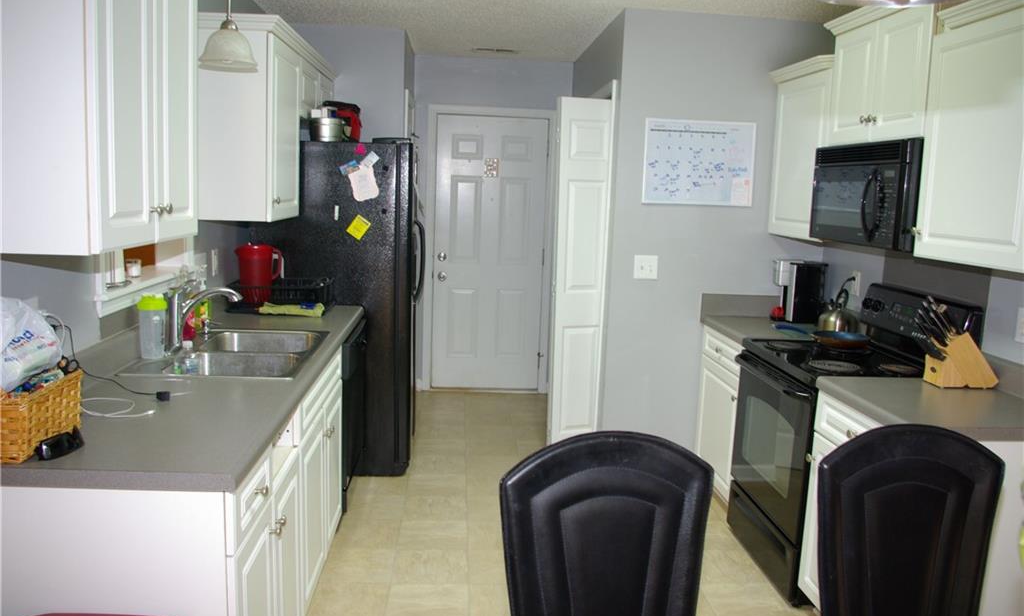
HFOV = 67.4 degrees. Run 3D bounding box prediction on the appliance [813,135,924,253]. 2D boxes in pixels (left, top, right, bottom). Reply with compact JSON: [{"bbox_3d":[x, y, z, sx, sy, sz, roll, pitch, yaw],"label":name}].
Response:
[{"bbox_3d":[1.545,-0.446,3.053,0.405,0.403,0.755,2,9,-4],"label":"appliance"}]

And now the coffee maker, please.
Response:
[{"bbox_3d":[1.502,-0.085,4.047,0.290,0.320,0.115,2,9,-4],"label":"coffee maker"}]

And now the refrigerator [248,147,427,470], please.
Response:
[{"bbox_3d":[-0.960,-0.035,4.422,0.850,1.760,0.860,2,9,-4],"label":"refrigerator"}]

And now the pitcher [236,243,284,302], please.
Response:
[{"bbox_3d":[-1.261,-0.164,3.811,0.230,0.292,0.160,2,9,-4],"label":"pitcher"}]

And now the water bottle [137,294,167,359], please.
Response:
[{"bbox_3d":[-1.264,0.058,2.716,0.103,0.227,0.103,2,9,-4],"label":"water bottle"}]

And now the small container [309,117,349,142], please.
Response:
[{"bbox_3d":[-0.956,-0.922,3.992,0.180,0.137,0.190,2,9,-4],"label":"small container"}]

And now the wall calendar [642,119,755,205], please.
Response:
[{"bbox_3d":[0.986,-0.758,4.031,0.589,0.433,0.018,2,9,-4],"label":"wall calendar"}]

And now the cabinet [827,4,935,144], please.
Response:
[{"bbox_3d":[1.578,-0.917,2.993,0.365,0.542,0.760,2,9,-4],"label":"cabinet"}]

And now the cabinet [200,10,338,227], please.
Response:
[{"bbox_3d":[-1.208,-0.893,3.920,0.385,0.827,1.625,2,9,-4],"label":"cabinet"}]

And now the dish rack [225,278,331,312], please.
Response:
[{"bbox_3d":[-1.150,-0.069,3.837,0.500,0.145,0.330,2,9,-4],"label":"dish rack"}]

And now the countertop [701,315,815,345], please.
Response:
[{"bbox_3d":[1.373,0.120,3.908,0.639,0.040,0.595,2,9,-4],"label":"countertop"}]

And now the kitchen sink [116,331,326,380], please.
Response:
[{"bbox_3d":[-1.040,0.252,2.926,0.567,0.190,0.825,2,9,-4],"label":"kitchen sink"}]

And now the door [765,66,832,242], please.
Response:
[{"bbox_3d":[1.393,-0.722,3.715,0.033,0.750,0.555,1,10,-4],"label":"door"}]

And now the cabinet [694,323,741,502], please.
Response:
[{"bbox_3d":[1.367,0.564,3.980,0.618,0.861,0.590,2,9,-4],"label":"cabinet"}]

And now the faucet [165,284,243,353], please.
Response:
[{"bbox_3d":[-1.158,0.036,2.891,0.275,0.250,0.150,2,9,-4],"label":"faucet"}]

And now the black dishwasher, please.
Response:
[{"bbox_3d":[-1.044,0.510,3.685,0.605,0.865,0.600,2,9,-4],"label":"black dishwasher"}]

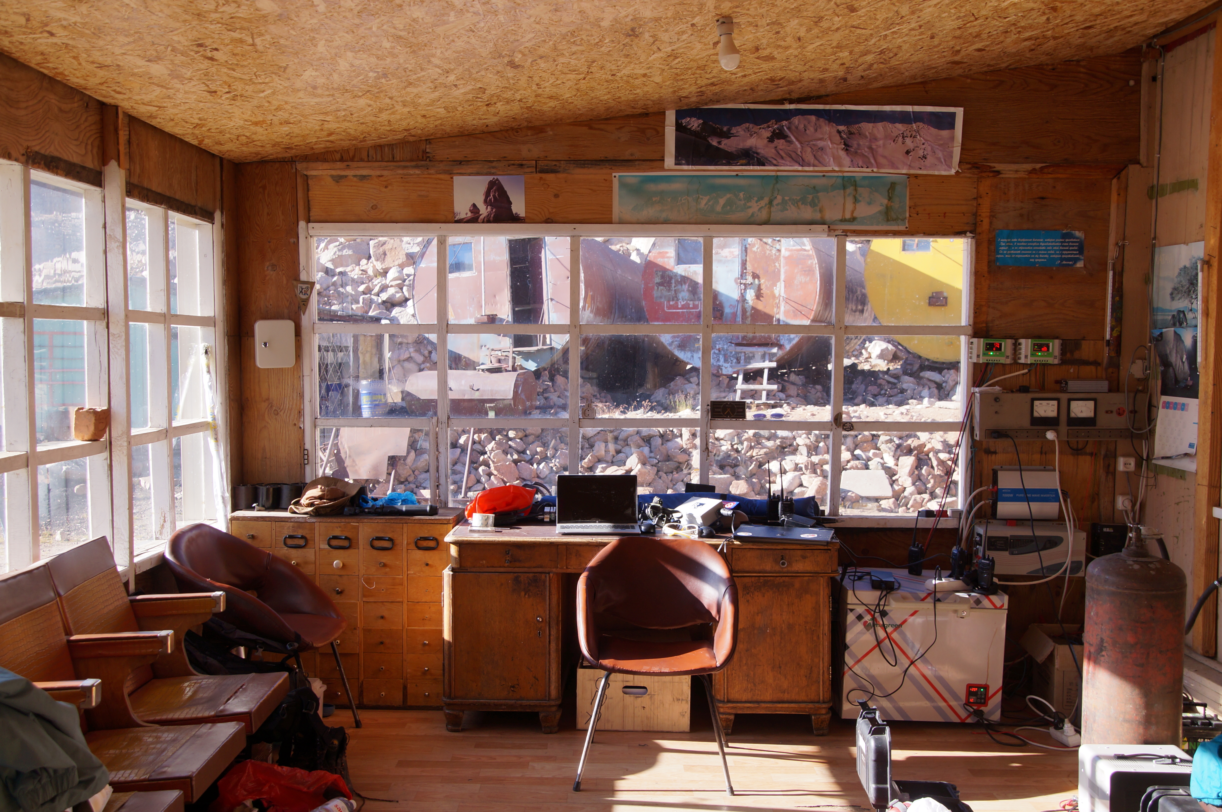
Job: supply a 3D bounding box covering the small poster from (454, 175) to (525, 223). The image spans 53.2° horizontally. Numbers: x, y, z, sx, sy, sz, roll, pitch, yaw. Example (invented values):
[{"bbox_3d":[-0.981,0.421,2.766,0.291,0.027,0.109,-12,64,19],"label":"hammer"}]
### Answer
[{"bbox_3d":[-0.543,-0.922,5.459,0.318,0.209,0.010,0,3,0],"label":"small poster"}]

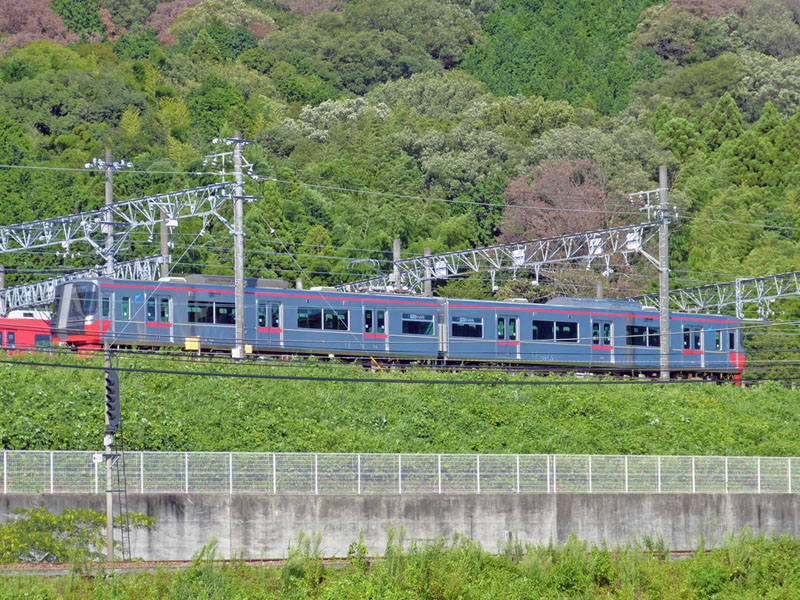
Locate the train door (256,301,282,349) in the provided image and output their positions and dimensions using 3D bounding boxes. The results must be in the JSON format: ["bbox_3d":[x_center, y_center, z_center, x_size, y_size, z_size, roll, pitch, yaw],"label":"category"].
[{"bbox_3d":[-5.199,0.982,157.484,1.320,1.880,0.100,4,-8,-42],"label":"train door"}]

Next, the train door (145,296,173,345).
[{"bbox_3d":[-9.399,0.763,153.674,1.320,1.880,0.100,4,-8,-42],"label":"train door"}]

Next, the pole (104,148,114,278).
[{"bbox_3d":[-11.847,-1.613,160.559,0.360,9.190,0.360,4,-8,-42],"label":"pole"}]

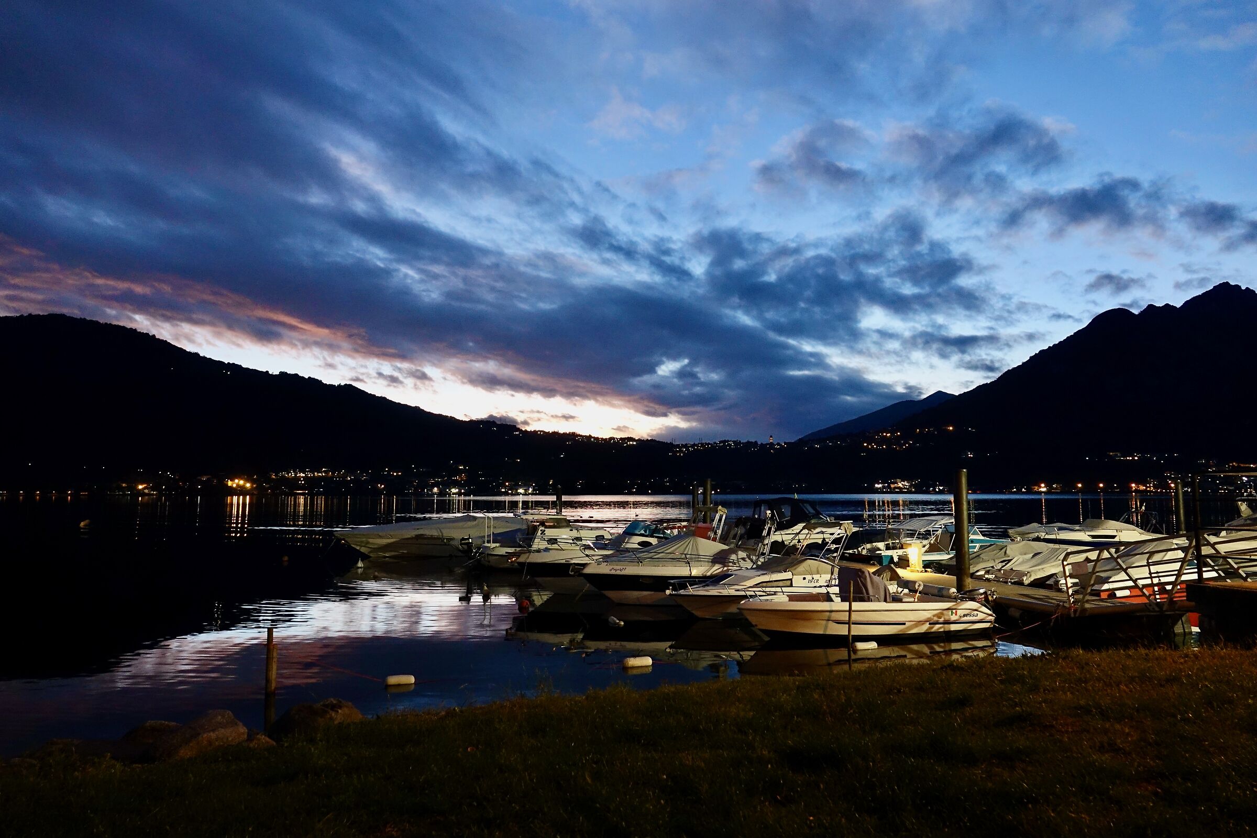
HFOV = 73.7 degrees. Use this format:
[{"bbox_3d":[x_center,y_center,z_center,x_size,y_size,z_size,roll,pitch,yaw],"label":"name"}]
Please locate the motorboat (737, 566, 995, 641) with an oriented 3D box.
[{"bbox_3d":[4.726,3.836,17.776,5.250,1.430,2.100,1,-5,-14],"label":"motorboat"}]

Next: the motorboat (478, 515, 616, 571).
[{"bbox_3d":[-2.757,4.909,33.439,6.300,2.100,2.300,1,-5,-14],"label":"motorboat"}]

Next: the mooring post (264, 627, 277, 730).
[{"bbox_3d":[-5.244,3.776,12.281,0.160,1.400,0.150,0,-5,0],"label":"mooring post"}]

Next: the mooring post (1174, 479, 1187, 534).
[{"bbox_3d":[28.825,4.750,43.753,0.290,3.000,0.290,0,-5,0],"label":"mooring post"}]

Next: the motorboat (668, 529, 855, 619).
[{"bbox_3d":[3.669,3.694,20.015,5.600,2.100,2.200,1,-5,-14],"label":"motorboat"}]

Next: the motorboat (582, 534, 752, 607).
[{"bbox_3d":[1.813,4.088,22.653,6.050,1.770,2.300,1,-5,-14],"label":"motorboat"}]

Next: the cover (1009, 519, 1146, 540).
[{"bbox_3d":[19.527,4.799,36.221,5.400,0.900,2.100,1,-5,-14],"label":"cover"}]

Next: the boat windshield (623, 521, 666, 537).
[{"bbox_3d":[0.520,3.312,25.104,1.000,0.450,1.800,1,-5,-14],"label":"boat windshield"}]

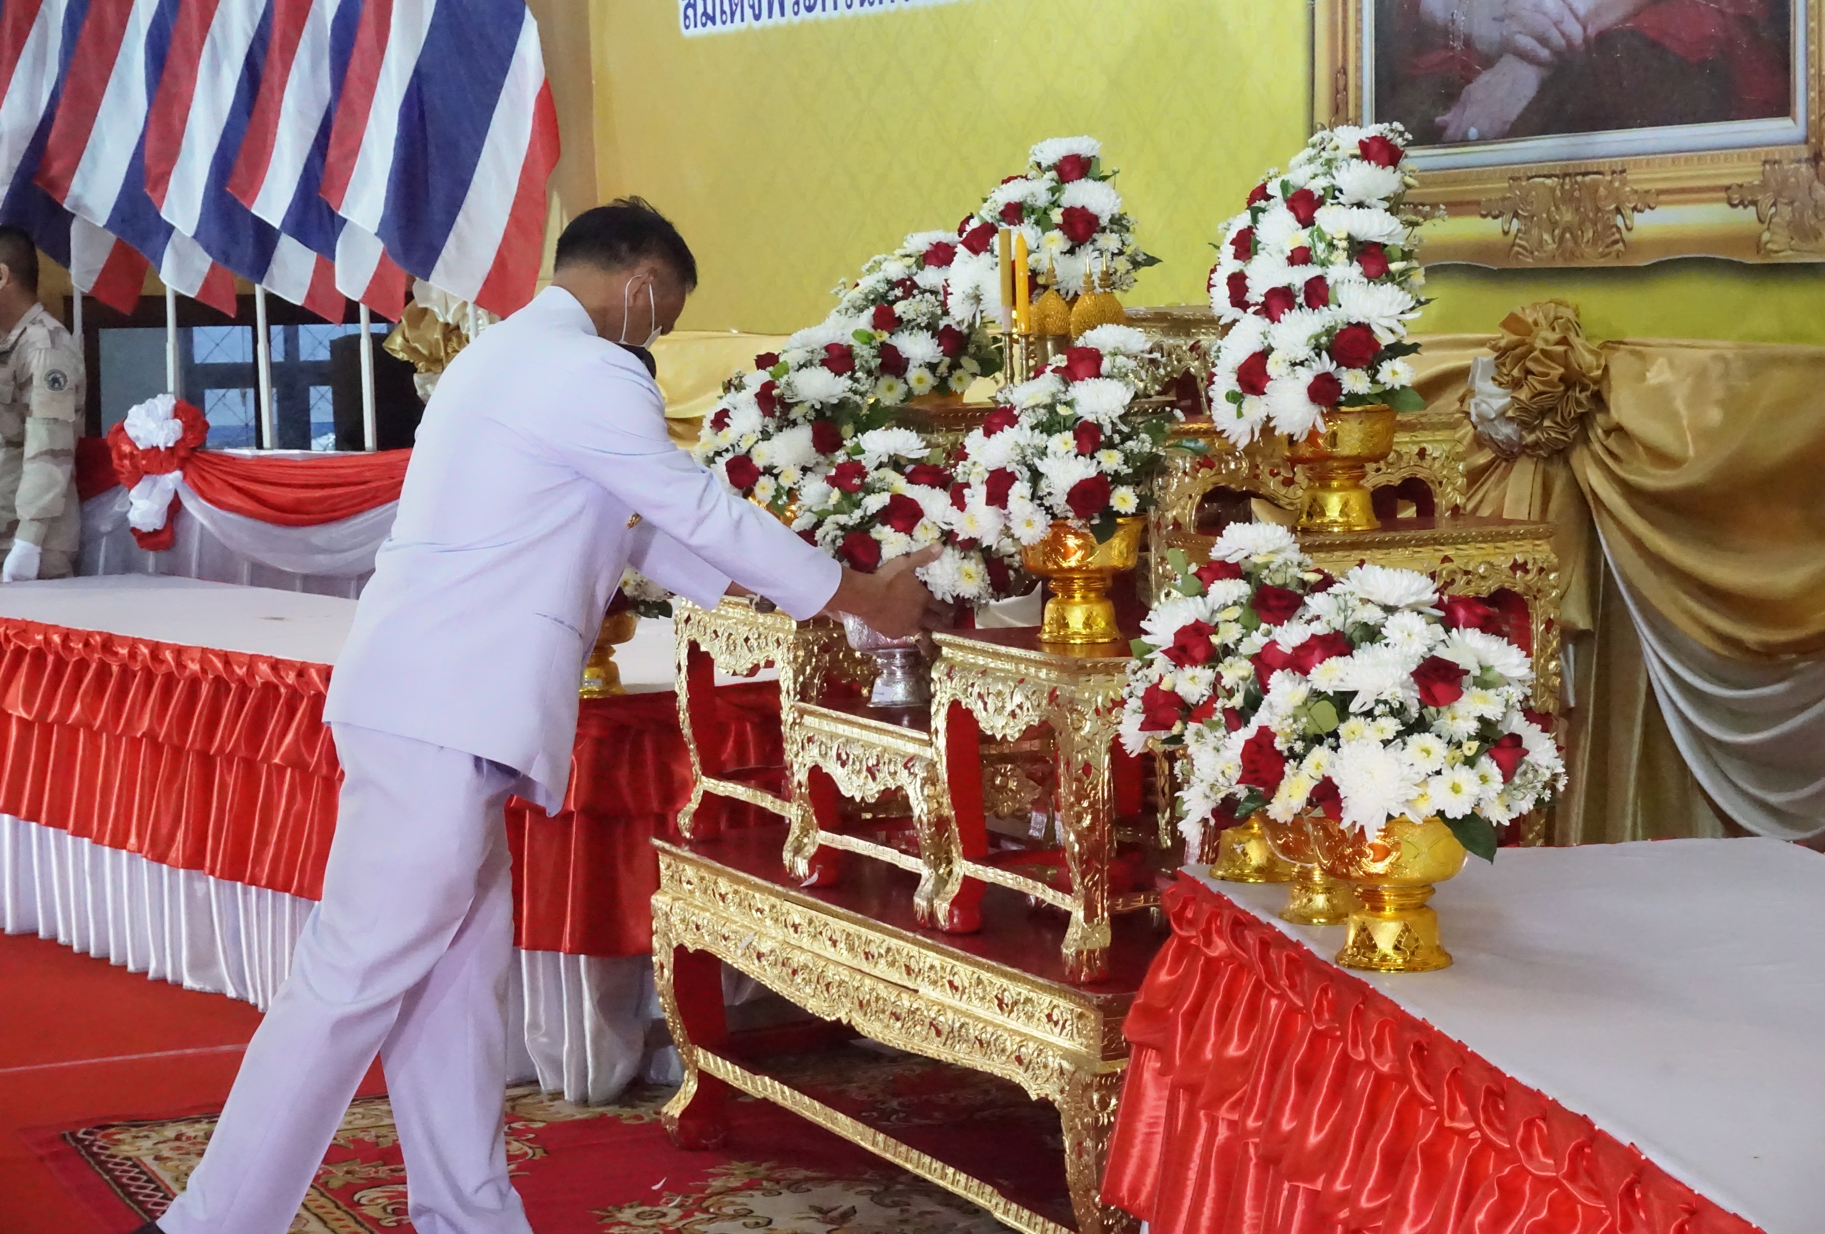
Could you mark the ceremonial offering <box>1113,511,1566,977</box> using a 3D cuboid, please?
[{"bbox_3d":[0.483,0.138,3.920,0.450,0.460,0.460,-1,5,0],"label":"ceremonial offering"}]

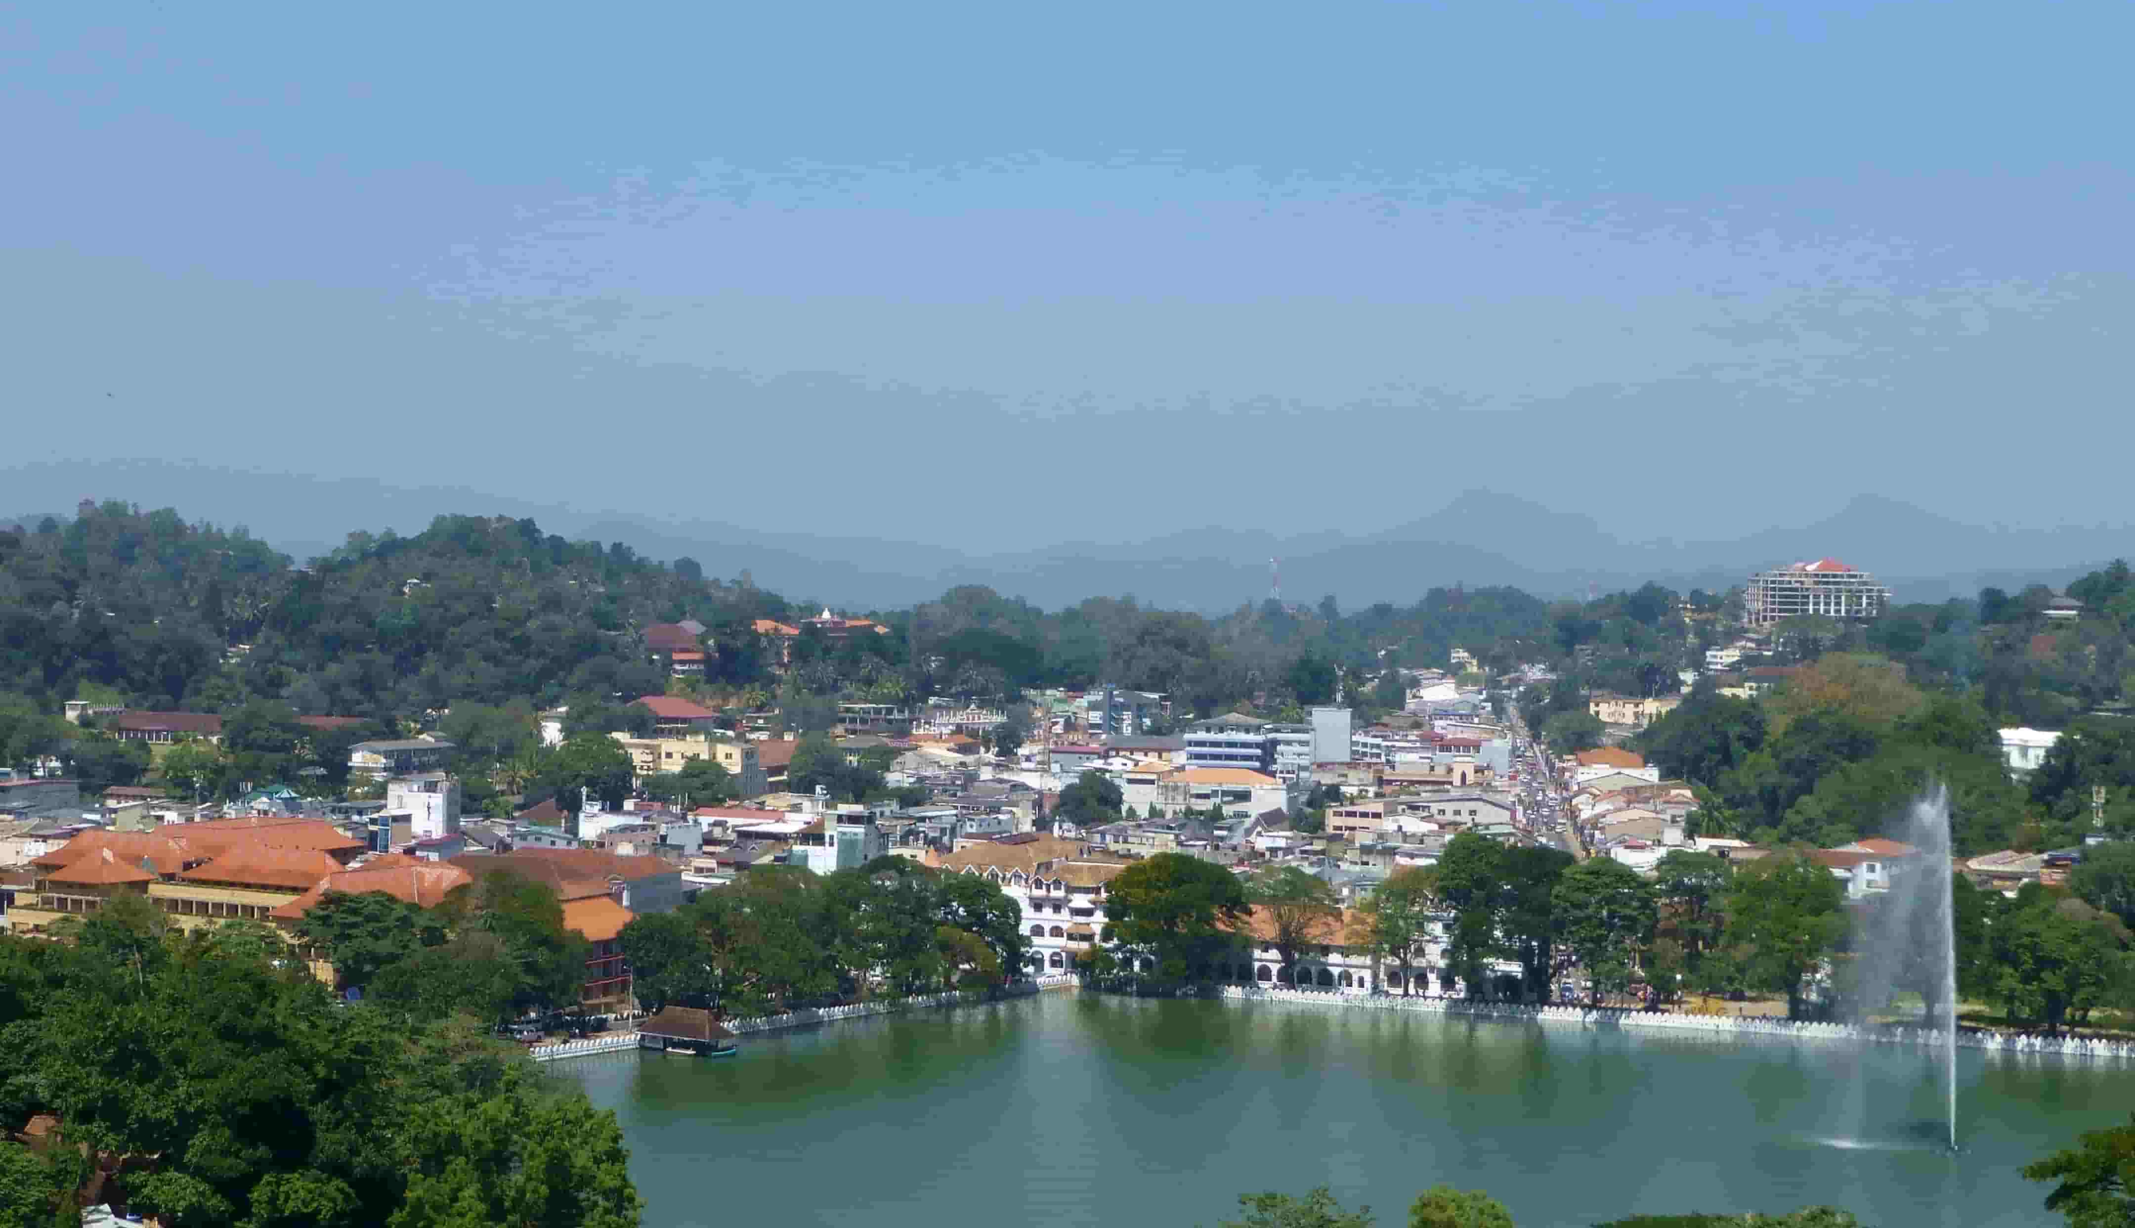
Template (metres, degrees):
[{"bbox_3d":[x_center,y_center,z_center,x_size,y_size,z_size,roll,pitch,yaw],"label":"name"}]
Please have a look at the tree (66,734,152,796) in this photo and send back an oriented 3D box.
[{"bbox_3d":[-234.710,37.380,710.000,21.240,15.520,19.000,0,0,-18],"label":"tree"}]

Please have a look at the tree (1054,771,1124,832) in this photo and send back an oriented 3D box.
[{"bbox_3d":[5.460,47.050,730.000,17.000,16.000,16.000,0,0,0],"label":"tree"}]

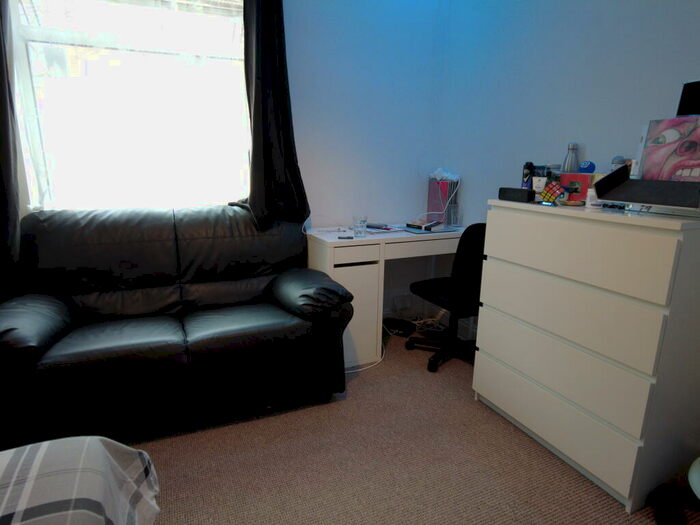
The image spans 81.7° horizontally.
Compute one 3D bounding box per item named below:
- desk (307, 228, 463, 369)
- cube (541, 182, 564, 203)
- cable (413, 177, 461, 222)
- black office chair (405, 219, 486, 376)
[{"bbox_3d":[0.267,0.163,2.734,1.050,0.750,0.500,-6,14,-24],"label":"desk"},{"bbox_3d":[0.832,-0.288,1.660,0.058,0.058,0.058,-38,68,-11],"label":"cube"},{"bbox_3d":[0.599,-0.420,2.841,0.310,0.300,0.180,-6,14,-24],"label":"cable"},{"bbox_3d":[0.667,0.163,2.453,0.550,0.880,0.580,-6,14,-24],"label":"black office chair"}]

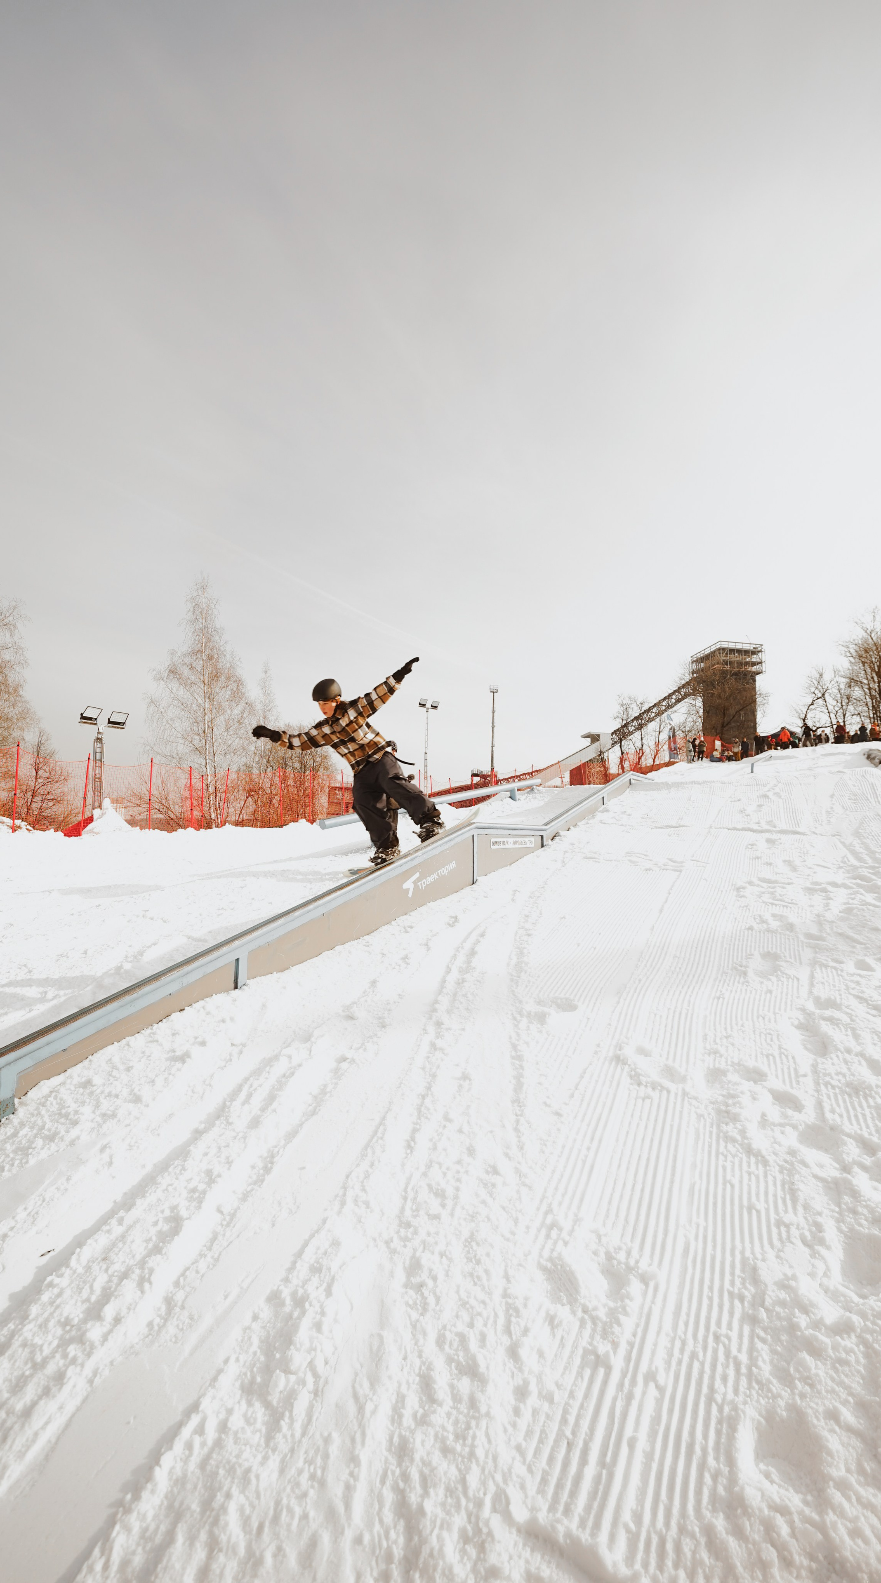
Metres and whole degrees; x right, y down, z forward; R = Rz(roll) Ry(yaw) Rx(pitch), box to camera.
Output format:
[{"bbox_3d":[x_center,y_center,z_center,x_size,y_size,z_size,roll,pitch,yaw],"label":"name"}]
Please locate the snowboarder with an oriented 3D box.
[{"bbox_3d":[-0.770,-0.248,4.500,1.450,1.680,0.800,1,-1,12],"label":"snowboarder"}]

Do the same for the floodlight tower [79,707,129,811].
[{"bbox_3d":[-8.928,-0.771,14.000,0.450,2.950,1.050,0,-1,31],"label":"floodlight tower"}]

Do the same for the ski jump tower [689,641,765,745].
[{"bbox_3d":[54.162,-18.167,100.000,9.000,18.600,9.800,1,-1,-10],"label":"ski jump tower"}]

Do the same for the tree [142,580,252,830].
[{"bbox_3d":[-11.372,-4.249,25.000,4.400,11.600,4.400,1,-1,0],"label":"tree"}]

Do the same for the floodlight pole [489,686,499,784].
[{"bbox_3d":[8.066,-8.251,80.000,1.400,15.800,1.400,1,-1,-18],"label":"floodlight pole"}]

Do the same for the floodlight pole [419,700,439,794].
[{"bbox_3d":[-0.713,-2.588,32.000,0.550,6.200,1.300,0,-1,45],"label":"floodlight pole"}]

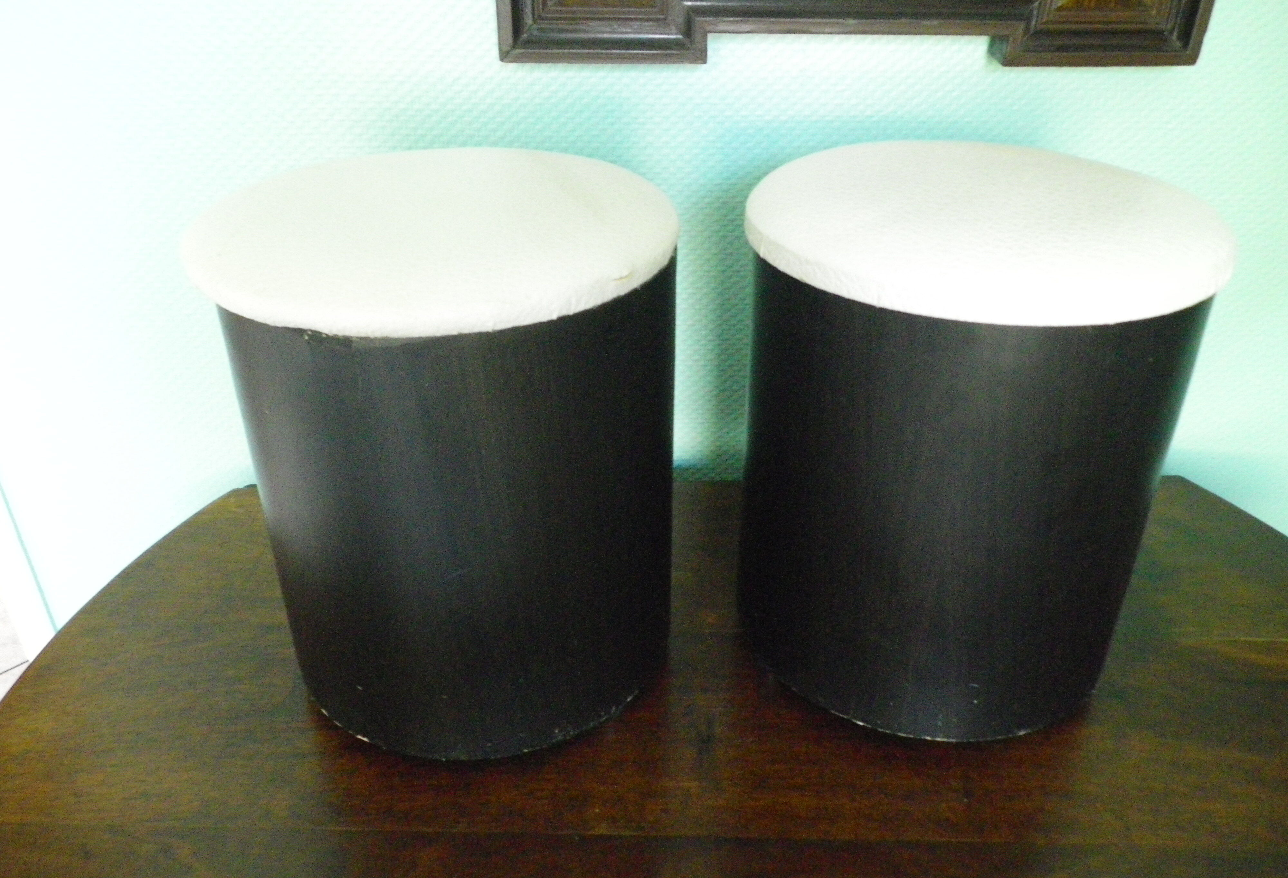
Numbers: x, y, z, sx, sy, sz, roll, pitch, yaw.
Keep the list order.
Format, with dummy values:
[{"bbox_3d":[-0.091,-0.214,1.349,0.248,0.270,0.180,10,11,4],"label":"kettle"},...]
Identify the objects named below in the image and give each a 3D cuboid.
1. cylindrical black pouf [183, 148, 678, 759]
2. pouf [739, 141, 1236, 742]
[{"bbox_3d":[-0.161,0.001,0.940,0.379,0.421,0.379,0,31,0],"label":"cylindrical black pouf"},{"bbox_3d":[0.276,-0.011,0.960,0.379,0.421,0.379,0,31,0],"label":"pouf"}]

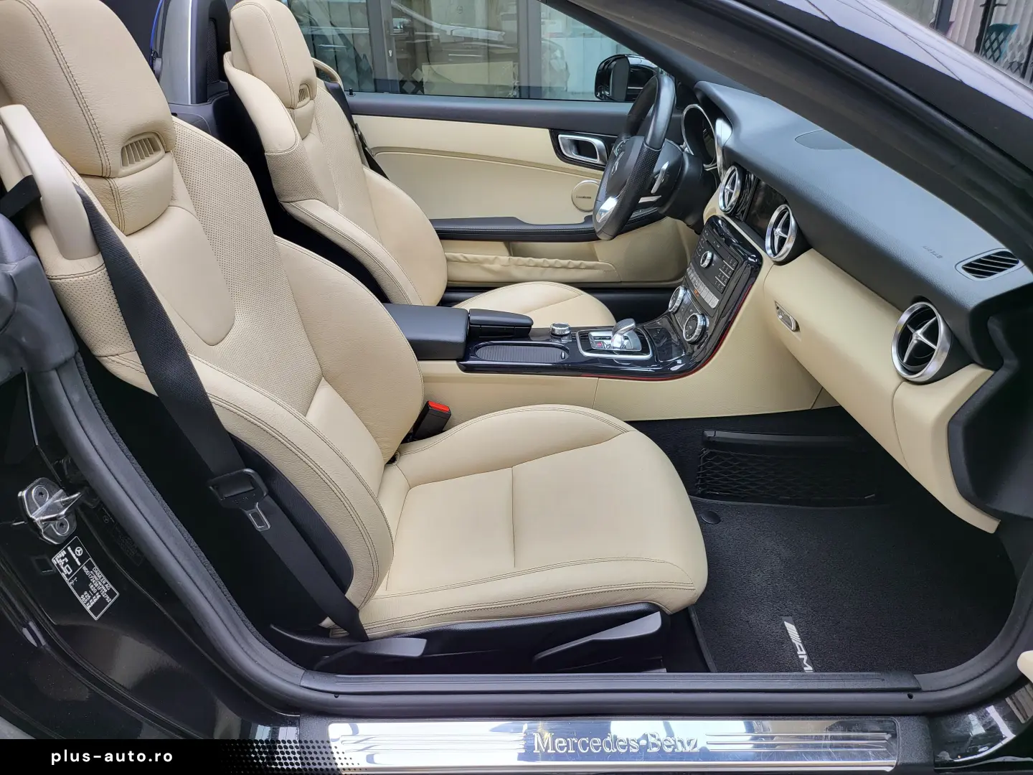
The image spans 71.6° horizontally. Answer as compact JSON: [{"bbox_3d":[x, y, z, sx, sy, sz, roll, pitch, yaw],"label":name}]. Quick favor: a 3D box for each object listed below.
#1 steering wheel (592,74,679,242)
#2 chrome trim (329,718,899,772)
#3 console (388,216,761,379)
[{"bbox_3d":[0.269,-0.498,1.577,0.100,0.367,0.370,20,26,-10],"label":"steering wheel"},{"bbox_3d":[0.107,0.399,0.797,0.628,0.016,0.058,0,28,0],"label":"chrome trim"},{"bbox_3d":[0.064,-0.178,1.322,0.675,0.250,0.255,0,28,0],"label":"console"}]

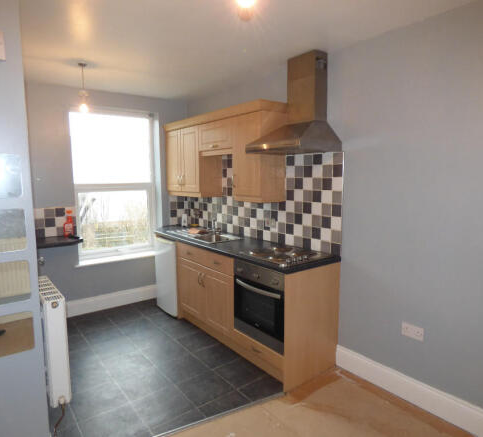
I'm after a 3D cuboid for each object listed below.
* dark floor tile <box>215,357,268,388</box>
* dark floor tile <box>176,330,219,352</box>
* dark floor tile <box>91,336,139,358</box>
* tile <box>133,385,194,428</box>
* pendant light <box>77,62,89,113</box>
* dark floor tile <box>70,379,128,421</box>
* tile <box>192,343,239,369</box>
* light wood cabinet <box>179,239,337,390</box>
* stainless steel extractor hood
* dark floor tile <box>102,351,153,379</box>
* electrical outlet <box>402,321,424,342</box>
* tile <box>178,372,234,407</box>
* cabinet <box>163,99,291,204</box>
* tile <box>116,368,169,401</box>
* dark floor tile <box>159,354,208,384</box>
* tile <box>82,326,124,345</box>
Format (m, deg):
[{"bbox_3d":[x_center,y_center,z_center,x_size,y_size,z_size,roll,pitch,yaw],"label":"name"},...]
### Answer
[{"bbox_3d":[-0.003,1.229,2.701,0.330,0.010,0.330,-5,9,-38],"label":"dark floor tile"},{"bbox_3d":[-0.422,1.167,3.182,0.286,0.010,0.322,-5,8,-38],"label":"dark floor tile"},{"bbox_3d":[-1.143,1.183,3.050,0.330,0.010,0.330,-5,9,-38],"label":"dark floor tile"},{"bbox_3d":[-0.522,1.265,2.272,0.327,0.010,0.322,-5,8,-38],"label":"tile"},{"bbox_3d":[-1.310,-1.083,2.803,0.090,0.391,0.090,-5,9,-38],"label":"pendant light"},{"bbox_3d":[-0.987,1.259,2.324,0.327,0.010,0.322,-5,8,-38],"label":"dark floor tile"},{"bbox_3d":[-0.205,1.198,2.952,0.330,0.010,0.330,-5,9,-38],"label":"tile"},{"bbox_3d":[0.043,0.724,3.197,0.610,0.875,1.615,-5,9,-38],"label":"light wood cabinet"},{"bbox_3d":[0.402,-0.889,2.605,0.475,0.757,0.600,-5,8,-38],"label":"stainless steel extractor hood"},{"bbox_3d":[-0.929,1.209,2.785,0.327,0.010,0.322,-5,8,-38],"label":"dark floor tile"},{"bbox_3d":[1.140,0.754,2.249,0.015,0.088,0.144,-5,8,-38],"label":"electrical outlet"},{"bbox_3d":[-0.268,1.254,2.499,0.330,0.010,0.330,-5,9,-38],"label":"tile"},{"bbox_3d":[-0.270,-0.644,3.615,0.320,0.870,1.830,-5,8,-38],"label":"cabinet"},{"bbox_3d":[-0.737,1.246,2.548,0.330,0.010,0.330,-5,9,-38],"label":"tile"},{"bbox_3d":[-0.464,1.215,2.734,0.327,0.010,0.322,-5,8,-38],"label":"dark floor tile"},{"bbox_3d":[-1.345,1.151,3.301,0.330,0.010,0.330,-5,9,-38],"label":"tile"}]

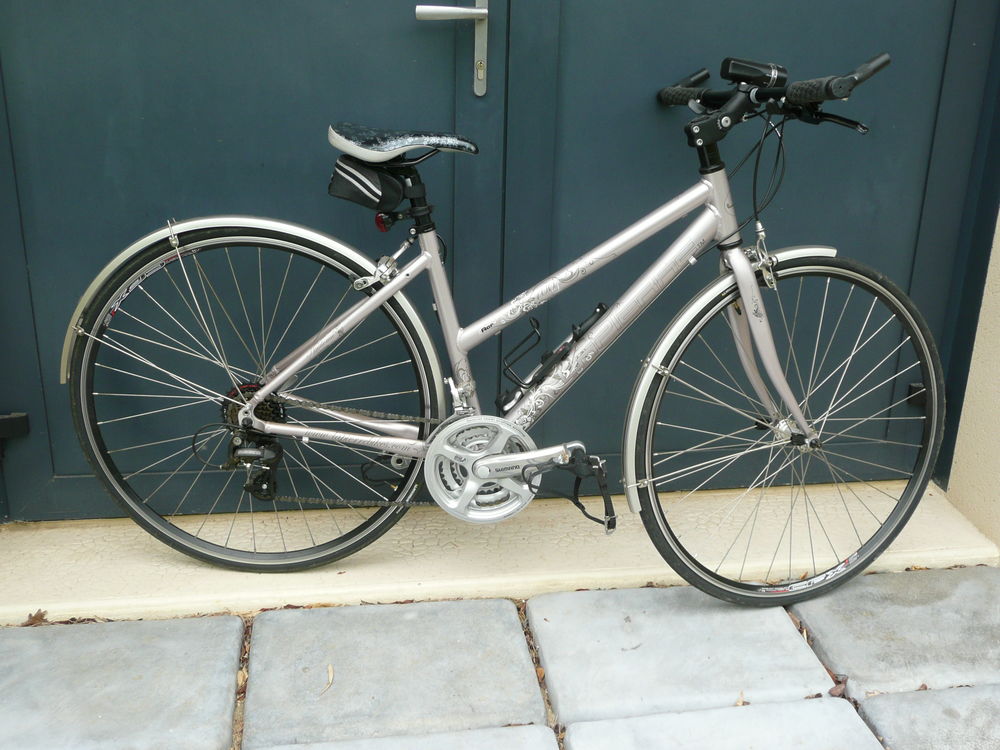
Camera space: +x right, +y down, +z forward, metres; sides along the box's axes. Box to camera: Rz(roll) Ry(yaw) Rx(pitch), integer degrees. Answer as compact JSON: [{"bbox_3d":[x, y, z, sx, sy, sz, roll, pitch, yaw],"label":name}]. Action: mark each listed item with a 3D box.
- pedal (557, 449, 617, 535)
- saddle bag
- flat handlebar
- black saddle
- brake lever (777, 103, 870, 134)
[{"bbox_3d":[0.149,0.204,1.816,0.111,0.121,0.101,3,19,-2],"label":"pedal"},{"bbox_3d":[-0.223,-0.329,1.782,0.126,0.081,0.076,15,18,-5],"label":"saddle bag"},{"bbox_3d":[0.449,-0.507,1.806,0.121,0.077,0.574,-5,14,-18],"label":"flat handlebar"},{"bbox_3d":[-0.160,-0.395,1.760,0.258,0.062,0.149,3,19,-2],"label":"black saddle"},{"bbox_3d":[0.513,-0.408,1.652,0.058,0.050,0.159,-9,16,-30],"label":"brake lever"}]

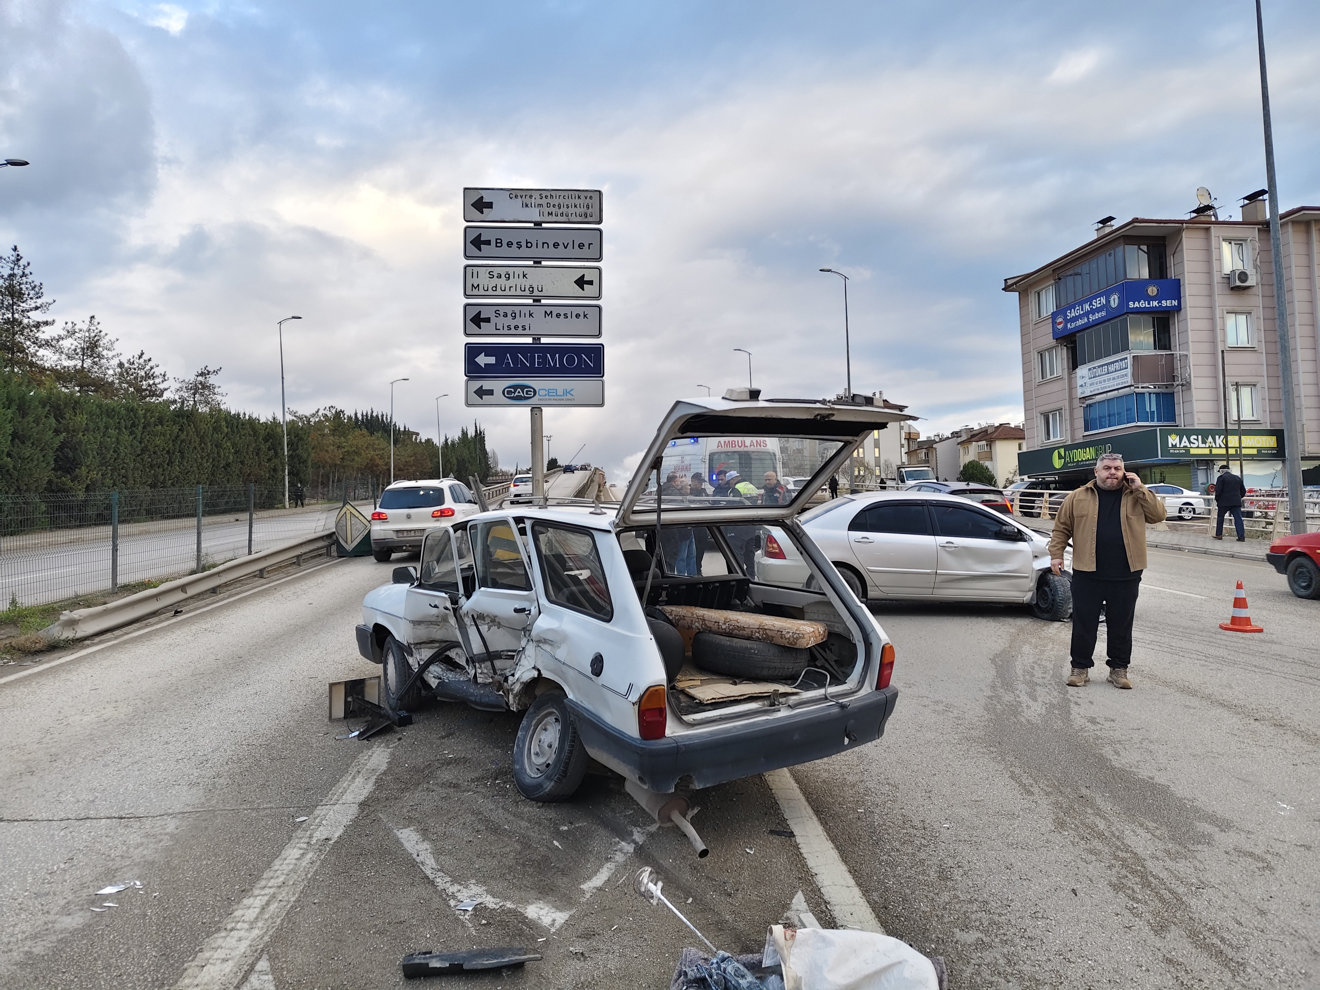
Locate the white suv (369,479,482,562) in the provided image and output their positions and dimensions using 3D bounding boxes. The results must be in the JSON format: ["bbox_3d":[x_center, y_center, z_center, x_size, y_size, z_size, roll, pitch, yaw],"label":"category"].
[{"bbox_3d":[-4.998,0.520,19.888,1.810,1.690,4.430,-1,0,-6],"label":"white suv"}]

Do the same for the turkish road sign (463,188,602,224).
[{"bbox_3d":[-1.750,-3.982,12.600,1.920,0.490,0.050,-1,-2,-6],"label":"turkish road sign"}]

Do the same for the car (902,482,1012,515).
[{"bbox_3d":[7.000,0.444,23.100,1.800,1.550,4.300,-2,-1,-9],"label":"car"}]

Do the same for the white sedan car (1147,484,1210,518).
[{"bbox_3d":[18.950,0.270,36.200,4.600,1.440,1.820,-1,-2,-10],"label":"white sedan car"}]

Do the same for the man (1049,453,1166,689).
[{"bbox_3d":[3.495,0.588,7.254,0.780,1.810,0.420,-2,-2,24],"label":"man"}]

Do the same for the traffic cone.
[{"bbox_3d":[6.327,1.194,9.980,0.400,0.520,0.400,-3,-3,38],"label":"traffic cone"}]

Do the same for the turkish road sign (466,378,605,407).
[{"bbox_3d":[-1.711,-1.397,12.500,1.910,0.390,0.050,-1,-2,-6],"label":"turkish road sign"}]

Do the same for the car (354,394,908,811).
[{"bbox_3d":[-0.538,0.596,6.044,1.680,2.000,4.330,-1,1,-34],"label":"car"}]

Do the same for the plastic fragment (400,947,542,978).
[{"bbox_3d":[-0.666,1.642,3.217,0.480,0.055,0.100,-2,1,-6],"label":"plastic fragment"}]

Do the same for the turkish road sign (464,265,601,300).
[{"bbox_3d":[-1.450,-2.425,10.420,1.585,0.395,0.040,-1,-2,-3],"label":"turkish road sign"}]

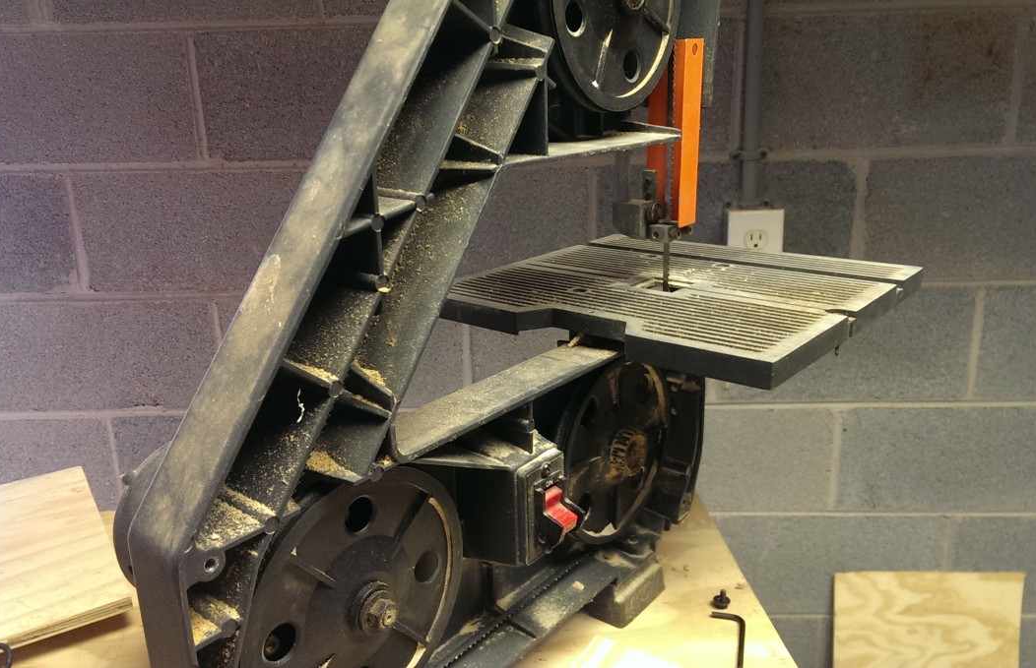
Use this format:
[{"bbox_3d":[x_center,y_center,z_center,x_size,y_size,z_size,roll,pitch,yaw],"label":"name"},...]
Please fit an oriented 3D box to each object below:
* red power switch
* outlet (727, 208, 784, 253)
[{"bbox_3d":[0.030,0.118,0.594,0.018,0.027,0.016,12,21,37],"label":"red power switch"},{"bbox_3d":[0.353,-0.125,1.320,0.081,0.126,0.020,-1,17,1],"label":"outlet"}]

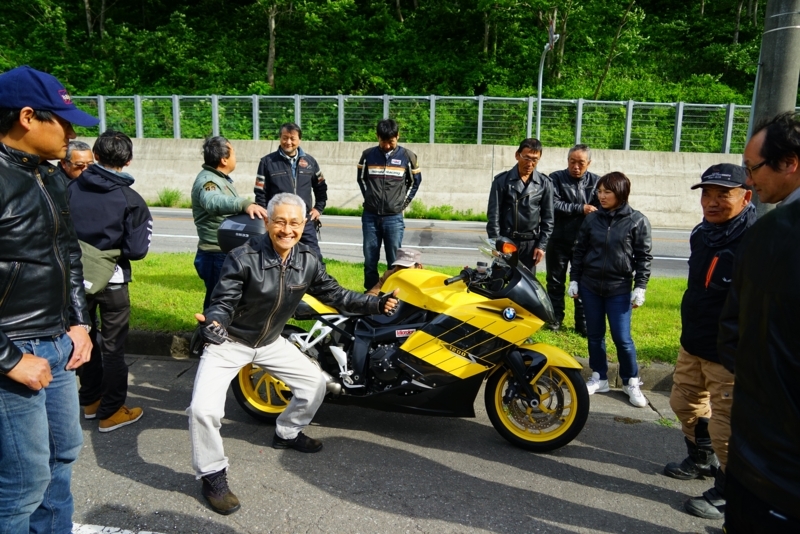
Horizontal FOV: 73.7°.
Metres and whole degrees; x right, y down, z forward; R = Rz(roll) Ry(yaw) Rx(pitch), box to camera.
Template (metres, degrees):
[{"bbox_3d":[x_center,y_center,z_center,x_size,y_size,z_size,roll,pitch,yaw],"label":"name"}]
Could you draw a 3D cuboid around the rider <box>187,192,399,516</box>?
[{"bbox_3d":[-0.530,0.352,2.690,1.050,1.470,0.680,-3,10,-22],"label":"rider"}]

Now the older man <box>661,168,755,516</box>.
[{"bbox_3d":[1.570,0.333,2.553,0.450,1.620,0.520,-4,10,-28],"label":"older man"}]

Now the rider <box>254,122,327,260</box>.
[{"bbox_3d":[-0.944,-0.348,4.600,0.600,1.730,0.360,-1,9,-15],"label":"rider"}]

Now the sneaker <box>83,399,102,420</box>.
[{"bbox_3d":[-1.910,0.881,3.490,0.105,0.112,0.285,4,9,16],"label":"sneaker"}]

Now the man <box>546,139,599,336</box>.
[{"bbox_3d":[1.467,-0.218,4.552,0.550,1.640,0.380,3,9,14],"label":"man"}]

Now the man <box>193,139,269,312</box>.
[{"bbox_3d":[-1.276,-0.058,3.970,0.580,1.760,0.520,0,9,-7],"label":"man"}]

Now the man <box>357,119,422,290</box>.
[{"bbox_3d":[-0.095,-0.334,4.420,0.560,1.730,0.340,2,9,7],"label":"man"}]

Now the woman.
[{"bbox_3d":[1.502,0.147,3.753,0.540,1.610,0.360,5,10,24],"label":"woman"}]

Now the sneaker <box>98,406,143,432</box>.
[{"bbox_3d":[-1.739,0.911,3.319,0.105,0.112,0.285,7,11,34],"label":"sneaker"}]

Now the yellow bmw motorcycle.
[{"bbox_3d":[0.005,0.442,3.155,2.150,1.200,0.850,3,9,10],"label":"yellow bmw motorcycle"}]

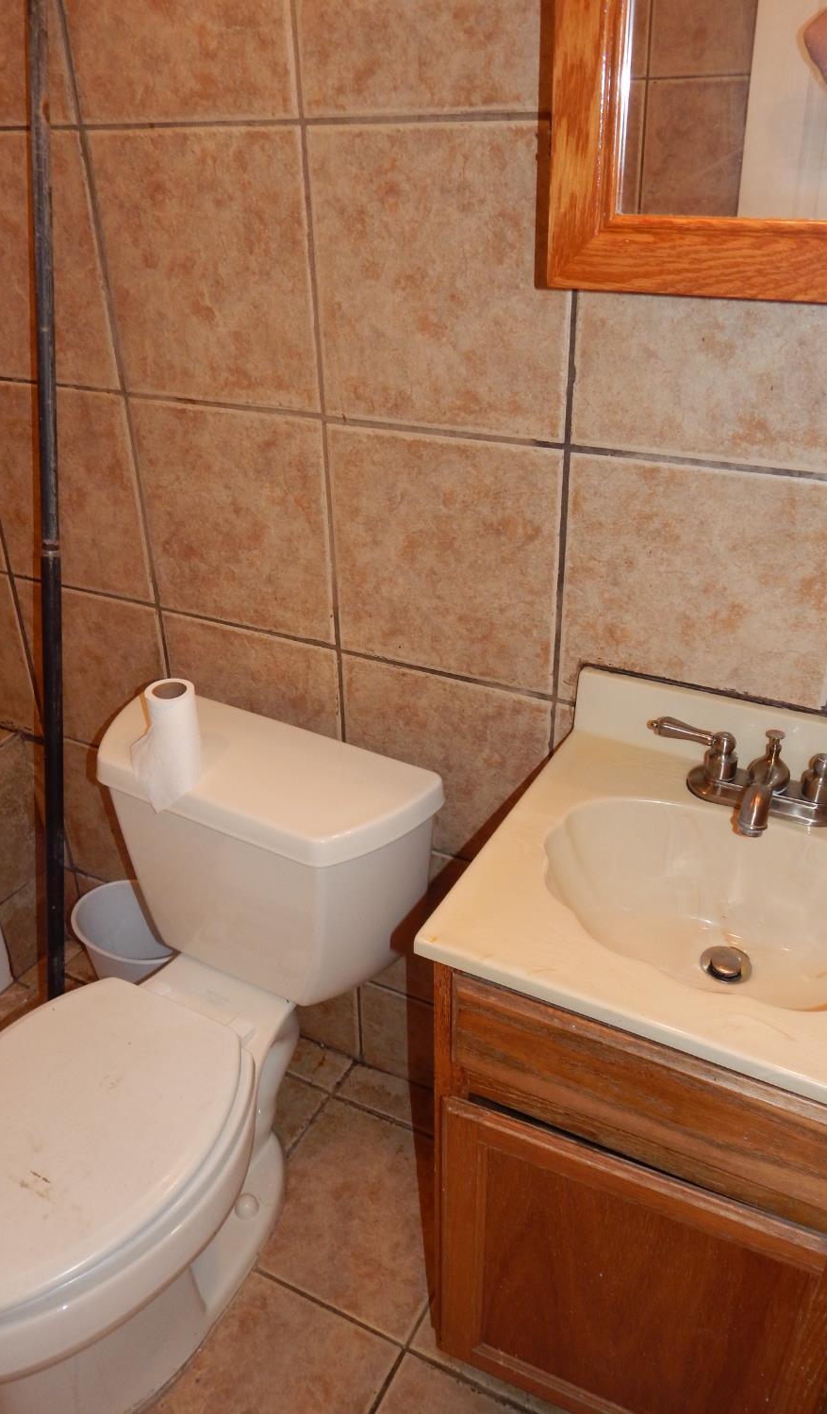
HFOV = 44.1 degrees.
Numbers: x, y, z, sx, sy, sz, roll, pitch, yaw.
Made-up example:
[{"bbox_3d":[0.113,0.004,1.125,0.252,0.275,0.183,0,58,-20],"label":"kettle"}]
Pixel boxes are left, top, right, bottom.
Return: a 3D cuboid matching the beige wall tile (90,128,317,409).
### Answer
[{"bbox_3d":[-0.248,-0.520,1.221,0.301,0.301,0.013,14,33,25],"label":"beige wall tile"}]

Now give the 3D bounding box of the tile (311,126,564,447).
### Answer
[{"bbox_3d":[0.027,-0.450,1.088,0.301,0.301,0.013,14,33,25],"label":"tile"}]

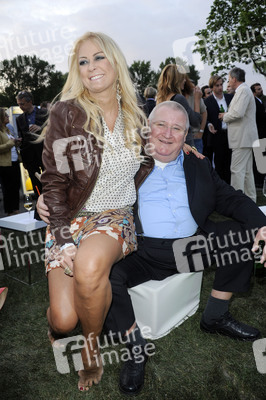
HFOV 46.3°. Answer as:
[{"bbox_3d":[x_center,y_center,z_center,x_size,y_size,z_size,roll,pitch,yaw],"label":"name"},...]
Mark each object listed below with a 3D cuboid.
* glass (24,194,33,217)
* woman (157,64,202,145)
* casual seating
[{"bbox_3d":[-0.805,0.050,2.400,0.069,0.188,0.069,-1,15,0],"label":"glass"},{"bbox_3d":[0.469,-0.408,3.027,0.460,1.732,0.470,-8,10,-28],"label":"woman"},{"bbox_3d":[0.098,0.532,1.894,0.420,0.295,0.420,6,13,43],"label":"casual seating"}]

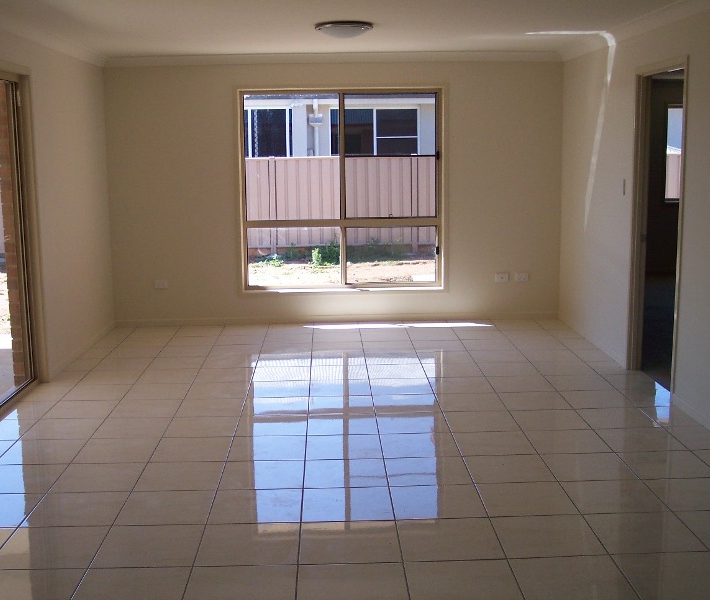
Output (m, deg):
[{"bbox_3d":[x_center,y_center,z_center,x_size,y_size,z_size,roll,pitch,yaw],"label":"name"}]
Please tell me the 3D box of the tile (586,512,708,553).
[{"bbox_3d":[1.175,0.954,3.588,0.400,0.010,0.400,-1,10,-2],"label":"tile"}]

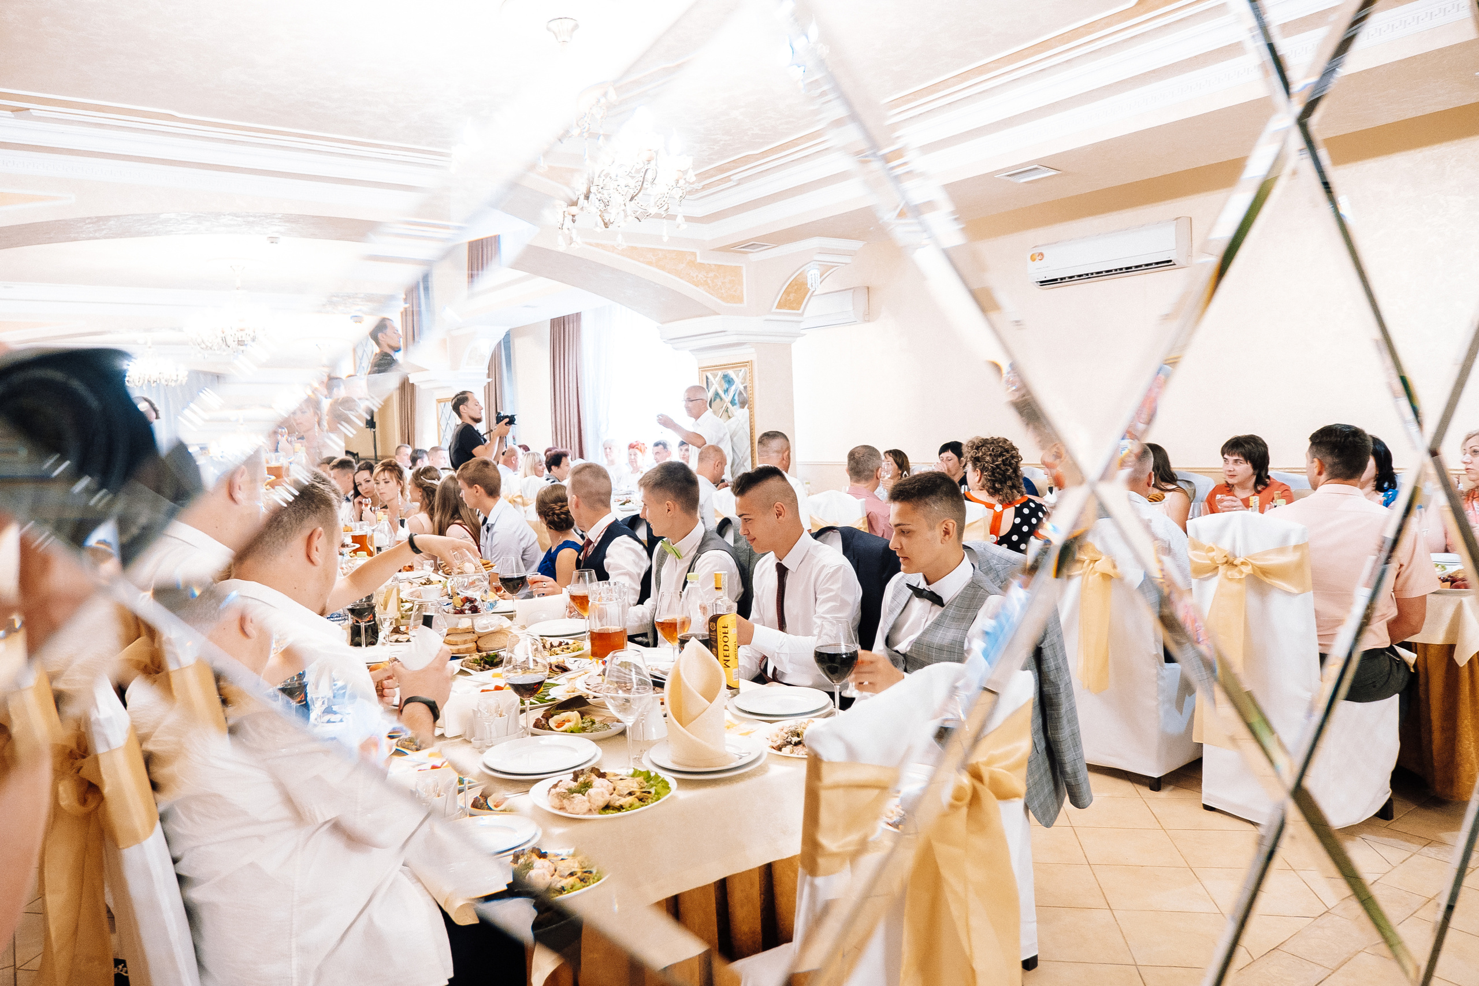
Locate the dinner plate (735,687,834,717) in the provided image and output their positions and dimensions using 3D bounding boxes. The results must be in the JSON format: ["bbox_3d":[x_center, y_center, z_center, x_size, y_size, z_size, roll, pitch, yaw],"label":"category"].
[{"bbox_3d":[0.098,0.472,2.195,0.217,0.022,0.217,-2,5,0],"label":"dinner plate"}]

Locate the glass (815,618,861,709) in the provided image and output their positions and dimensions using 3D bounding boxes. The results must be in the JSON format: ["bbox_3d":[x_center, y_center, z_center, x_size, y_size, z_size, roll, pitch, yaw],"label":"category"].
[{"bbox_3d":[0.210,0.382,2.132,0.093,0.228,0.093,-2,5,0],"label":"glass"}]

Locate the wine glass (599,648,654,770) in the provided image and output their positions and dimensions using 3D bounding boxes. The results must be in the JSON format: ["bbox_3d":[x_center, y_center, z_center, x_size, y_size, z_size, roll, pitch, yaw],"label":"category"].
[{"bbox_3d":[-0.219,0.415,1.877,0.094,0.230,0.094,-2,5,0],"label":"wine glass"}]

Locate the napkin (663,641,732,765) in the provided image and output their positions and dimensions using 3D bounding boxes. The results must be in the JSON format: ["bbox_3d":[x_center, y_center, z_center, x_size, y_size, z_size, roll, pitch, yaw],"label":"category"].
[{"bbox_3d":[-0.081,0.389,1.856,0.127,0.226,0.120,-2,5,-6],"label":"napkin"}]

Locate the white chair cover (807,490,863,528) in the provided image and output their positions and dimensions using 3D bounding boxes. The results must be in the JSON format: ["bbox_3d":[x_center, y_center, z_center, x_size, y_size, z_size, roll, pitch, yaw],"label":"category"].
[{"bbox_3d":[0.686,0.486,5.091,0.540,1.040,0.460,-5,6,-35],"label":"white chair cover"}]

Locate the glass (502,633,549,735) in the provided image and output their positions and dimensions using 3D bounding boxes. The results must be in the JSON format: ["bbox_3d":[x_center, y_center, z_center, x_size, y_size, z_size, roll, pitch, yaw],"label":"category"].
[{"bbox_3d":[-0.450,0.407,2.074,0.093,0.228,0.093,-2,5,0],"label":"glass"}]

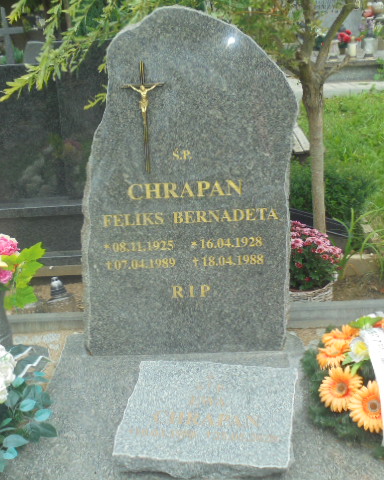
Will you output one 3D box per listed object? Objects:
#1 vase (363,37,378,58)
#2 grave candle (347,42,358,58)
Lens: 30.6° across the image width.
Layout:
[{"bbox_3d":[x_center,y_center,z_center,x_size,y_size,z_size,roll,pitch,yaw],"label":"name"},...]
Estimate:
[{"bbox_3d":[2.165,-2.334,8.500,0.172,0.225,0.172,1,16,14],"label":"vase"},{"bbox_3d":[2.102,-2.481,9.200,0.125,0.205,0.125,2,18,12],"label":"grave candle"}]

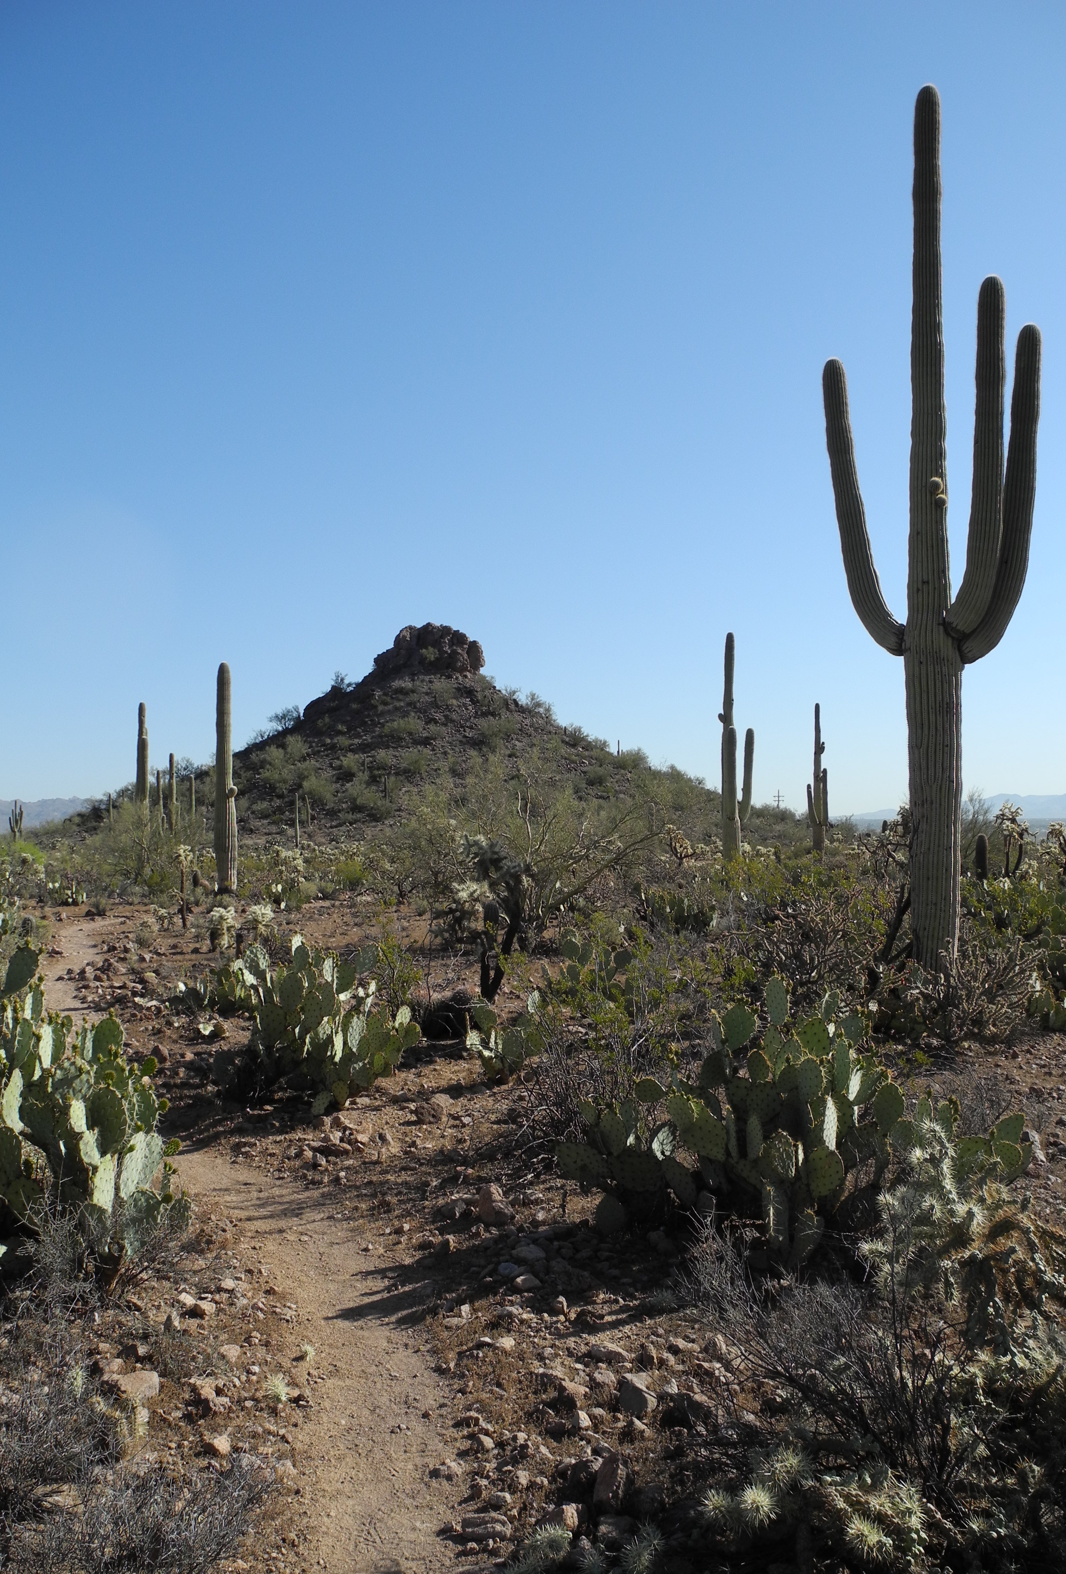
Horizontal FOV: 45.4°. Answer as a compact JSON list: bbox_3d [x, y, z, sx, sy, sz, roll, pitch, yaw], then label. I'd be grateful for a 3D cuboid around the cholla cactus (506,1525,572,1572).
[{"bbox_3d":[0.009,1.583,2.620,0.145,0.110,0.140,0,-1,0],"label":"cholla cactus"}]

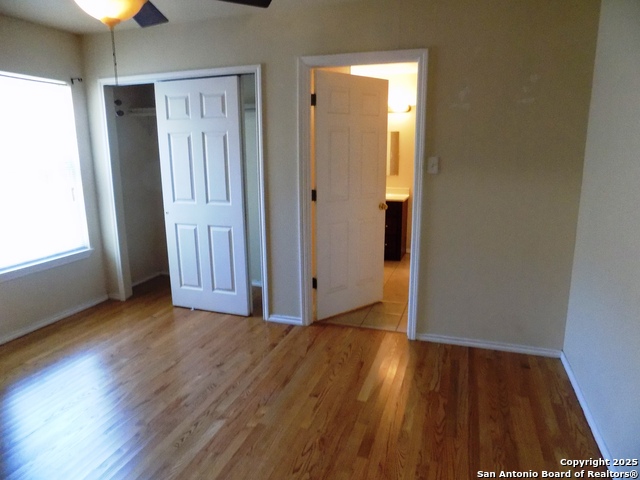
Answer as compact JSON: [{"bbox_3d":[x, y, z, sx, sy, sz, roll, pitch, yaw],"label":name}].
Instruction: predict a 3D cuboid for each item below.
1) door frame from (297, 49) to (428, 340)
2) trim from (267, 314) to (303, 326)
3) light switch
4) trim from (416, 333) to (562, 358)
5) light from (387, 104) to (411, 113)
[{"bbox_3d":[0.308,-0.297,3.276,0.940,2.120,0.120,4,12,18],"label":"door frame"},{"bbox_3d":[-0.293,0.682,3.643,0.318,0.060,0.018,4,12,18],"label":"trim"},{"bbox_3d":[0.805,-0.526,3.013,0.070,0.116,0.012,4,12,18],"label":"light switch"},{"bbox_3d":[1.224,0.776,3.138,0.995,0.060,0.018,4,12,18],"label":"trim"},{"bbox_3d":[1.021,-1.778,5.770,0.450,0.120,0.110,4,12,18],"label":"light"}]

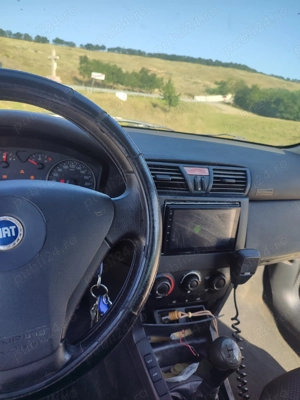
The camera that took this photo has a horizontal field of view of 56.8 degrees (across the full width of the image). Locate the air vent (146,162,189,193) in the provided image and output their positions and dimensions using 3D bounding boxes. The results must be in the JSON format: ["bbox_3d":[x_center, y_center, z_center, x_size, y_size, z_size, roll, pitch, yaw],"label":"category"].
[{"bbox_3d":[0.032,-0.048,0.593,0.103,0.058,0.035,1,7,-17],"label":"air vent"}]

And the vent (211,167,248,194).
[{"bbox_3d":[0.175,-0.045,0.638,0.097,0.059,0.035,1,7,-17],"label":"vent"}]

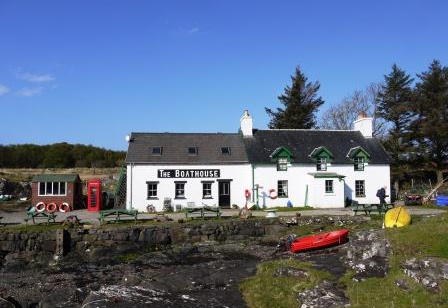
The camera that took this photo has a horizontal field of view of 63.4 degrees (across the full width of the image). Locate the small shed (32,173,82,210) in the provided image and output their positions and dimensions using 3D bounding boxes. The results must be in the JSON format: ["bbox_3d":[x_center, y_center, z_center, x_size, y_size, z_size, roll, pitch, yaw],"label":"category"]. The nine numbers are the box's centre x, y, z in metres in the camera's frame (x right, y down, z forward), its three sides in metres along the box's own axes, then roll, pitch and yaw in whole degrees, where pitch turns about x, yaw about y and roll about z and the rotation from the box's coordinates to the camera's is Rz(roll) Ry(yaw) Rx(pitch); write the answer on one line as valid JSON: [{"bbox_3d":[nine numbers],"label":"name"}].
[{"bbox_3d":[-13.200,3.030,28.900,3.250,2.800,2.400,0,-2,-8],"label":"small shed"}]

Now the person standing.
[{"bbox_3d":[10.699,3.016,24.400,0.700,1.720,0.550,0,-2,-3],"label":"person standing"}]

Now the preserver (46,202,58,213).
[{"bbox_3d":[-12.680,3.986,26.700,0.720,0.720,0.120,0,-14,-3],"label":"preserver"}]

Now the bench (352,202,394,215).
[{"bbox_3d":[10.150,3.800,24.600,2.350,0.760,1.500,0,-2,-5],"label":"bench"}]

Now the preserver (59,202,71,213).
[{"bbox_3d":[-11.744,3.964,26.700,0.720,0.720,0.120,0,-14,-3],"label":"preserver"}]

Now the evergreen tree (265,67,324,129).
[{"bbox_3d":[9.100,-3.300,46.000,8.300,15.500,8.300,0,-2,0],"label":"evergreen tree"}]

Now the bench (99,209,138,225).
[{"bbox_3d":[-6.484,3.863,22.400,2.000,0.760,1.500,0,-2,-6],"label":"bench"}]

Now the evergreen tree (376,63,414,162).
[{"bbox_3d":[17.086,-2.285,36.000,4.400,13.400,4.400,0,-2,0],"label":"evergreen tree"}]

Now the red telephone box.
[{"bbox_3d":[-9.911,3.176,27.800,0.920,2.460,0.920,0,-2,-10],"label":"red telephone box"}]

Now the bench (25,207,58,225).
[{"bbox_3d":[-11.230,3.834,22.300,1.600,0.760,1.400,0,-2,-11],"label":"bench"}]

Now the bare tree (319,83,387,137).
[{"bbox_3d":[15.900,-1.900,45.000,9.000,13.500,8.500,0,-2,0],"label":"bare tree"}]

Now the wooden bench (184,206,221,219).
[{"bbox_3d":[-1.390,3.840,23.900,2.300,0.750,1.500,0,-2,-5],"label":"wooden bench"}]

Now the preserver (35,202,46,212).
[{"bbox_3d":[-13.900,4.040,27.500,0.730,0.730,0.130,0,-2,-8],"label":"preserver"}]

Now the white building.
[{"bbox_3d":[2.980,0.300,31.800,21.800,8.500,7.400,0,-2,-7],"label":"white building"}]

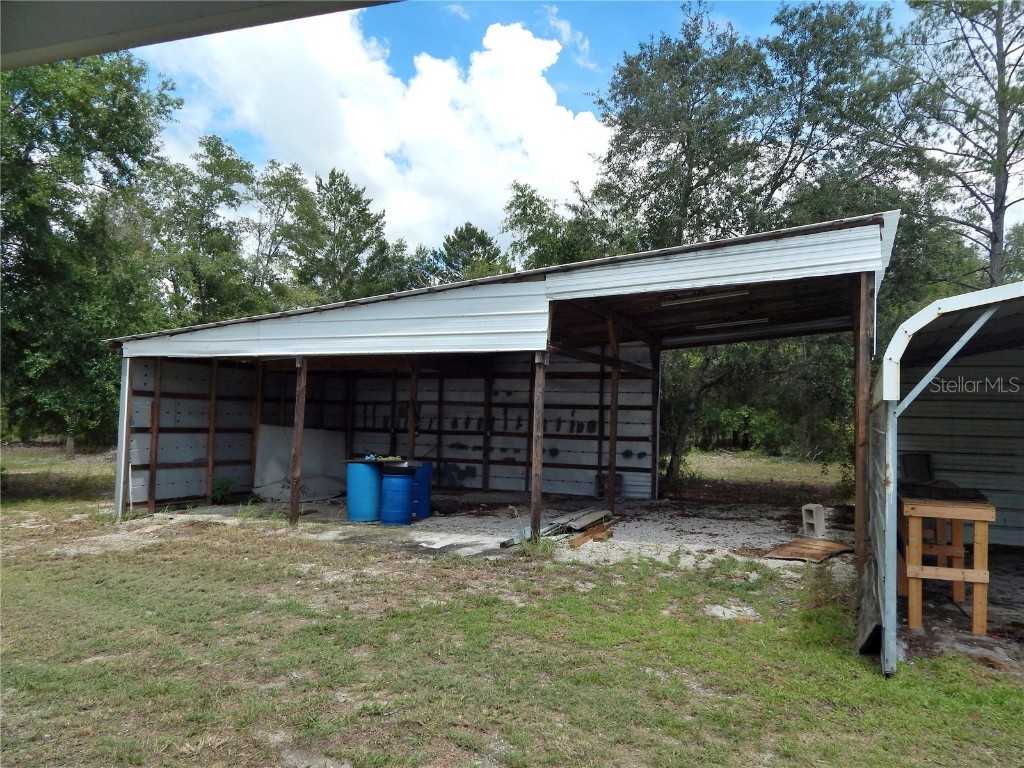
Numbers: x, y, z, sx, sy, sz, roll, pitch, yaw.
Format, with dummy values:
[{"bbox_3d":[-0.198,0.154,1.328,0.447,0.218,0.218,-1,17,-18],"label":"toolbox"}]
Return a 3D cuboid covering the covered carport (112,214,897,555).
[{"bbox_3d":[-0.101,0.243,12.604,11.383,3.862,6.255,0,-3,23],"label":"covered carport"}]

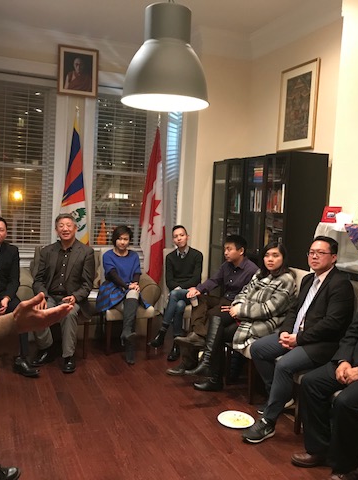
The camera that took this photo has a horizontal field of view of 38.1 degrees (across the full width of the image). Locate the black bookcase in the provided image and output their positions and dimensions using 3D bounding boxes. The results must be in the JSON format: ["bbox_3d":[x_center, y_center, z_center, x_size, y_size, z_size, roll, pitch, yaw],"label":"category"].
[{"bbox_3d":[0.849,0.134,5.501,0.415,1.960,1.600,1,4,-21],"label":"black bookcase"}]

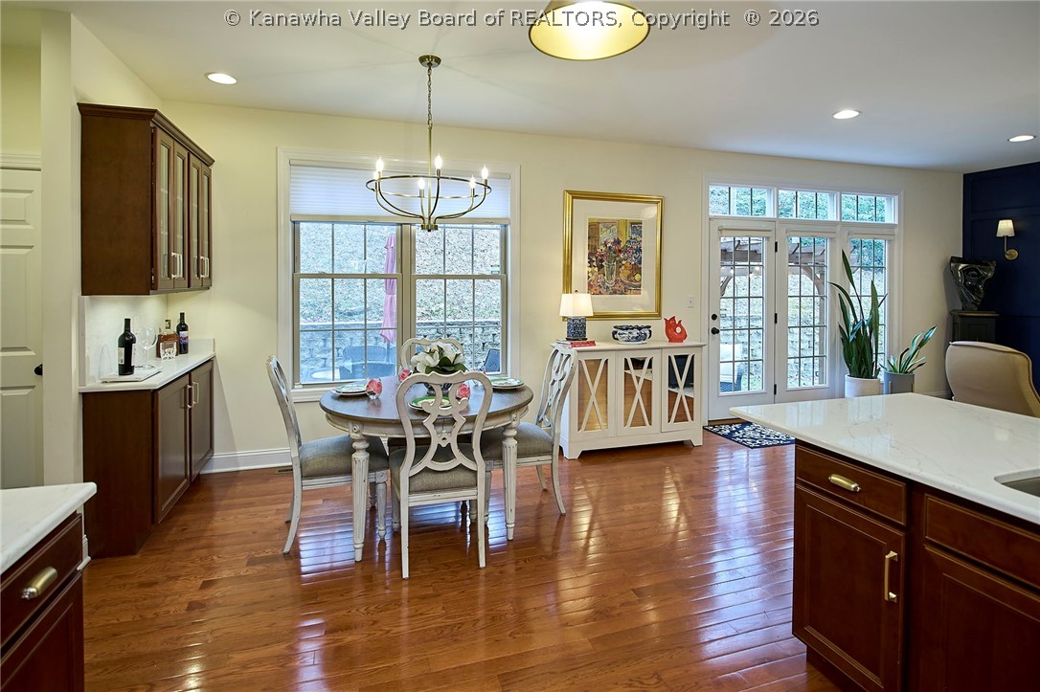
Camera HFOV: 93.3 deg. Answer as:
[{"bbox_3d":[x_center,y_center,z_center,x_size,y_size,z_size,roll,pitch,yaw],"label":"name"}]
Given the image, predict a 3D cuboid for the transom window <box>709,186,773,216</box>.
[{"bbox_3d":[2.363,-1.526,5.214,0.823,0.332,0.060,-2,5,-18],"label":"transom window"}]

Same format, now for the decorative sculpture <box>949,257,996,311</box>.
[{"bbox_3d":[5.070,-0.697,5.500,0.350,0.570,0.260,2,5,27],"label":"decorative sculpture"}]

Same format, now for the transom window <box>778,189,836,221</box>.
[{"bbox_3d":[3.119,-1.534,5.330,0.810,0.320,0.100,-1,4,-18],"label":"transom window"}]

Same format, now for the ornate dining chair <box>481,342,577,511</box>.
[{"bbox_3d":[0.010,0.528,3.178,0.584,1.005,0.460,-2,5,-18],"label":"ornate dining chair"}]

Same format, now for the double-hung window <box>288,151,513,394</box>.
[{"bbox_3d":[-0.954,-0.605,4.084,1.840,1.840,0.120,-1,4,-18],"label":"double-hung window"}]

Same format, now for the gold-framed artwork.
[{"bbox_3d":[0.916,-0.857,4.719,1.051,1.213,0.045,-2,5,-18],"label":"gold-framed artwork"}]

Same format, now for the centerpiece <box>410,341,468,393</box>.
[{"bbox_3d":[-0.491,0.131,2.980,0.320,0.300,0.310,-1,4,-18],"label":"centerpiece"}]

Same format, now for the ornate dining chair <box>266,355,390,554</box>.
[{"bbox_3d":[-1.132,0.568,2.897,0.610,1.020,0.510,-2,5,-21],"label":"ornate dining chair"}]

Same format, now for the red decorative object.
[{"bbox_3d":[1.416,-0.147,4.440,0.200,0.240,0.120,-1,4,-18],"label":"red decorative object"}]

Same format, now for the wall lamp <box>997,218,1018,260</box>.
[{"bbox_3d":[5.460,-1.192,5.505,0.180,0.420,0.140,-1,4,-18],"label":"wall lamp"}]

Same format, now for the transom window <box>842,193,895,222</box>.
[{"bbox_3d":[4.047,-1.596,5.702,0.820,0.310,0.080,-1,5,-17],"label":"transom window"}]

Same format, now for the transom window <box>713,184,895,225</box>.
[{"bbox_3d":[3.225,-1.561,5.451,2.580,0.320,0.080,-1,5,-17],"label":"transom window"}]

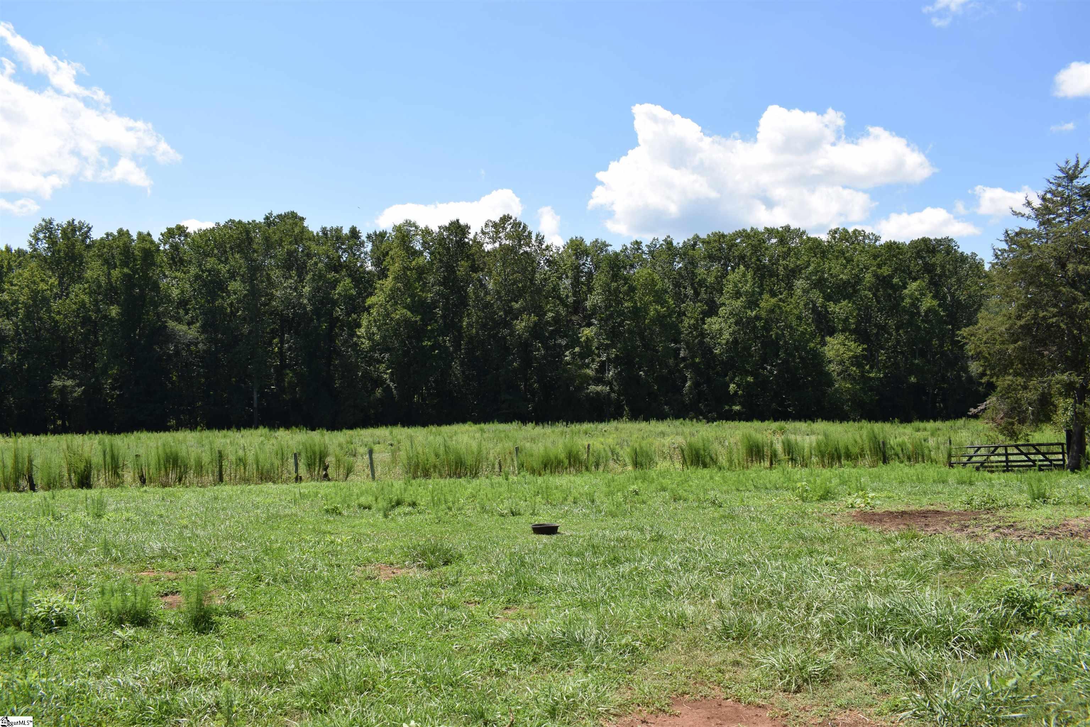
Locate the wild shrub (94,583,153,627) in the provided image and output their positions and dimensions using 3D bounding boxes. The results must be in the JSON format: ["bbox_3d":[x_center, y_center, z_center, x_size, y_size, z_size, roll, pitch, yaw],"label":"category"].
[{"bbox_3d":[-3.573,2.051,6.950,0.490,0.350,0.420,0,-4,0],"label":"wild shrub"}]

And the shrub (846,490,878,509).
[{"bbox_3d":[6.270,2.698,16.200,0.620,0.360,0.550,0,-4,0],"label":"shrub"}]

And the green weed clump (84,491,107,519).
[{"bbox_3d":[-8.361,2.634,15.200,0.420,0.500,0.400,0,-4,0],"label":"green weed clump"}]

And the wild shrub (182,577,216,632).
[{"bbox_3d":[-2.855,1.985,6.750,0.280,0.460,0.280,0,-4,0],"label":"wild shrub"}]

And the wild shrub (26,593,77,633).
[{"bbox_3d":[-4.128,2.086,6.850,0.440,0.320,0.420,0,-4,0],"label":"wild shrub"}]

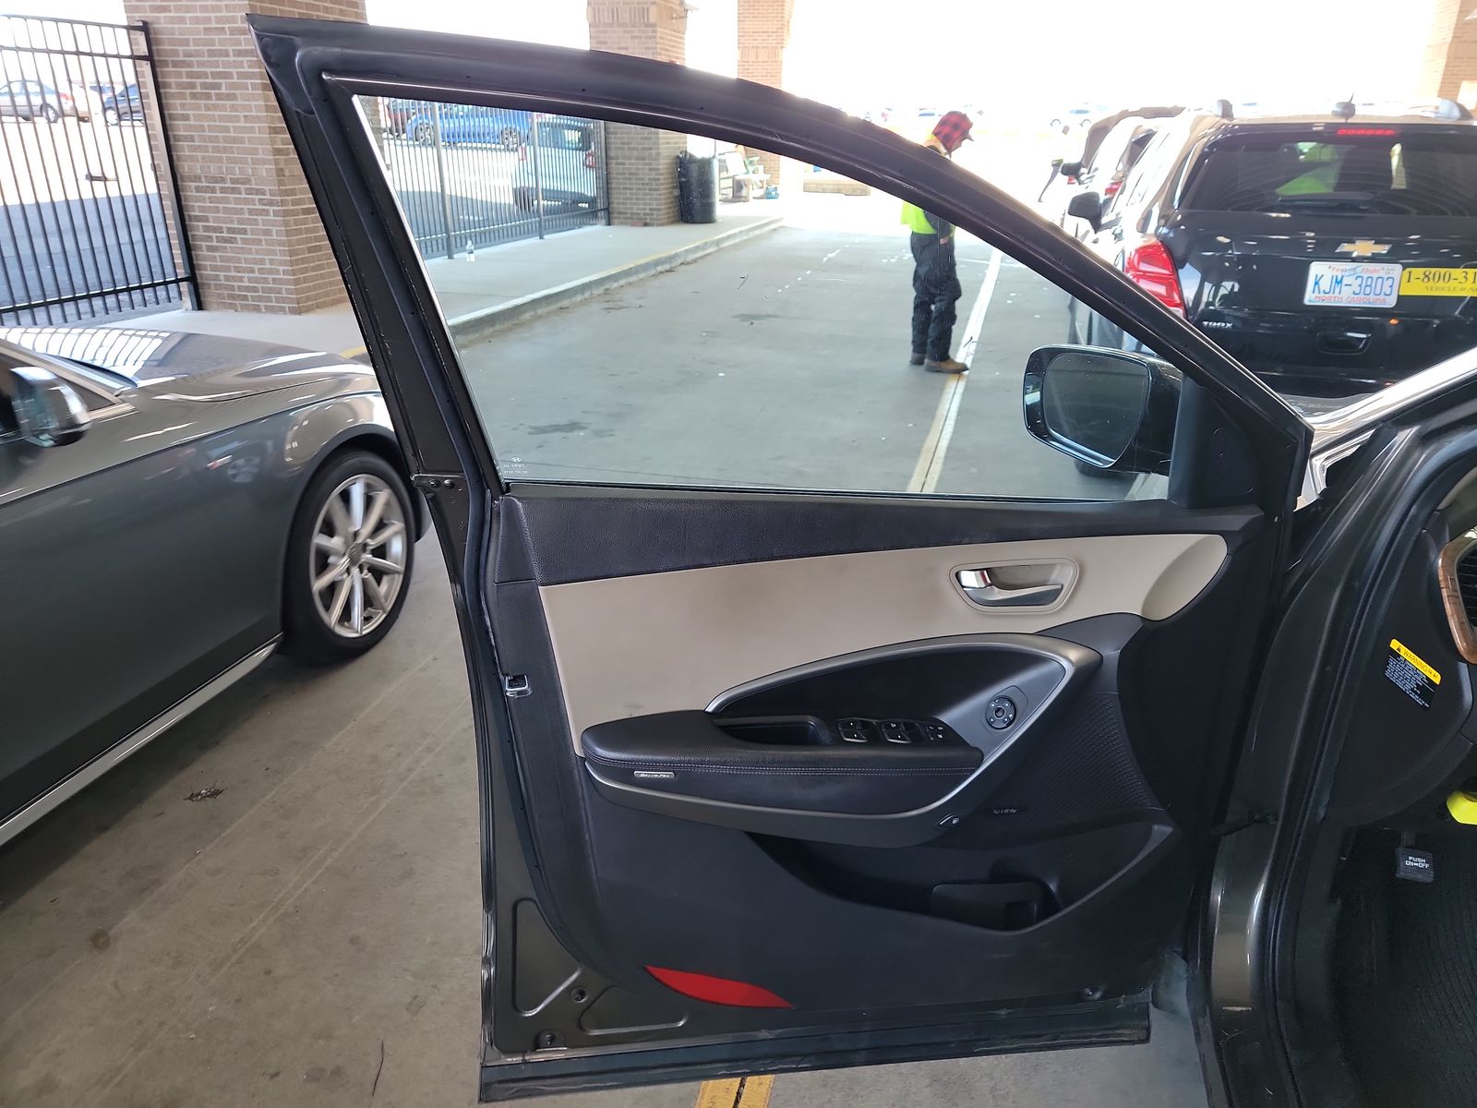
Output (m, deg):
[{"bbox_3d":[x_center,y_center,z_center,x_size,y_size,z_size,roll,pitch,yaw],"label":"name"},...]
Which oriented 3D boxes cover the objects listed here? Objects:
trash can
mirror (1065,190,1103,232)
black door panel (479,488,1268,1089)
[{"bbox_3d":[-0.704,-6.296,17.600,0.660,1.080,0.660,0,22,0],"label":"trash can"},{"bbox_3d":[2.150,-2.132,6.350,0.215,0.220,0.130,6,23,14],"label":"mirror"},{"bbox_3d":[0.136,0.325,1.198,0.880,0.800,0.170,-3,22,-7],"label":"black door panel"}]

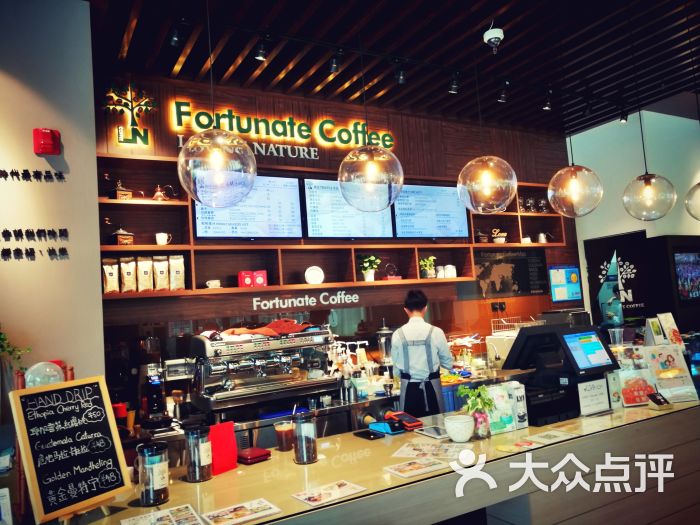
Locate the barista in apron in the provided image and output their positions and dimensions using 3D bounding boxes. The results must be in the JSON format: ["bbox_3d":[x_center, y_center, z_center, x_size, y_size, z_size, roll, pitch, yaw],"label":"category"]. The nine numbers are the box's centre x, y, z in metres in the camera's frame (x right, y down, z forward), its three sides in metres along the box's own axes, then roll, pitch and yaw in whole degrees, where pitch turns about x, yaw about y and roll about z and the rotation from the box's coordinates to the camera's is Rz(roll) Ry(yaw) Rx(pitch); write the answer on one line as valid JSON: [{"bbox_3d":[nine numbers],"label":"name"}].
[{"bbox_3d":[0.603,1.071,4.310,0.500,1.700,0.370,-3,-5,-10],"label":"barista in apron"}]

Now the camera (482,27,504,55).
[{"bbox_3d":[1.052,-1.625,4.005,0.140,0.130,0.140,-4,-5,0],"label":"camera"}]

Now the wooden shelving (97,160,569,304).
[{"bbox_3d":[0.269,-0.331,5.499,5.220,1.110,0.280,-2,-6,-29],"label":"wooden shelving"}]

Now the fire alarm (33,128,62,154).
[{"bbox_3d":[-1.760,-0.699,3.163,0.143,0.148,0.060,-2,-6,-29],"label":"fire alarm"}]

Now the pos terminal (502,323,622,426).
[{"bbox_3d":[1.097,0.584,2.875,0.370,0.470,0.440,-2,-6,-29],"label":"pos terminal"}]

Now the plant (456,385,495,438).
[{"bbox_3d":[0.600,0.710,2.623,0.165,0.250,0.155,-2,-6,-29],"label":"plant"}]

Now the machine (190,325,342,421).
[{"bbox_3d":[-0.640,0.812,4.140,0.990,0.570,0.600,-2,-6,-29],"label":"machine"}]

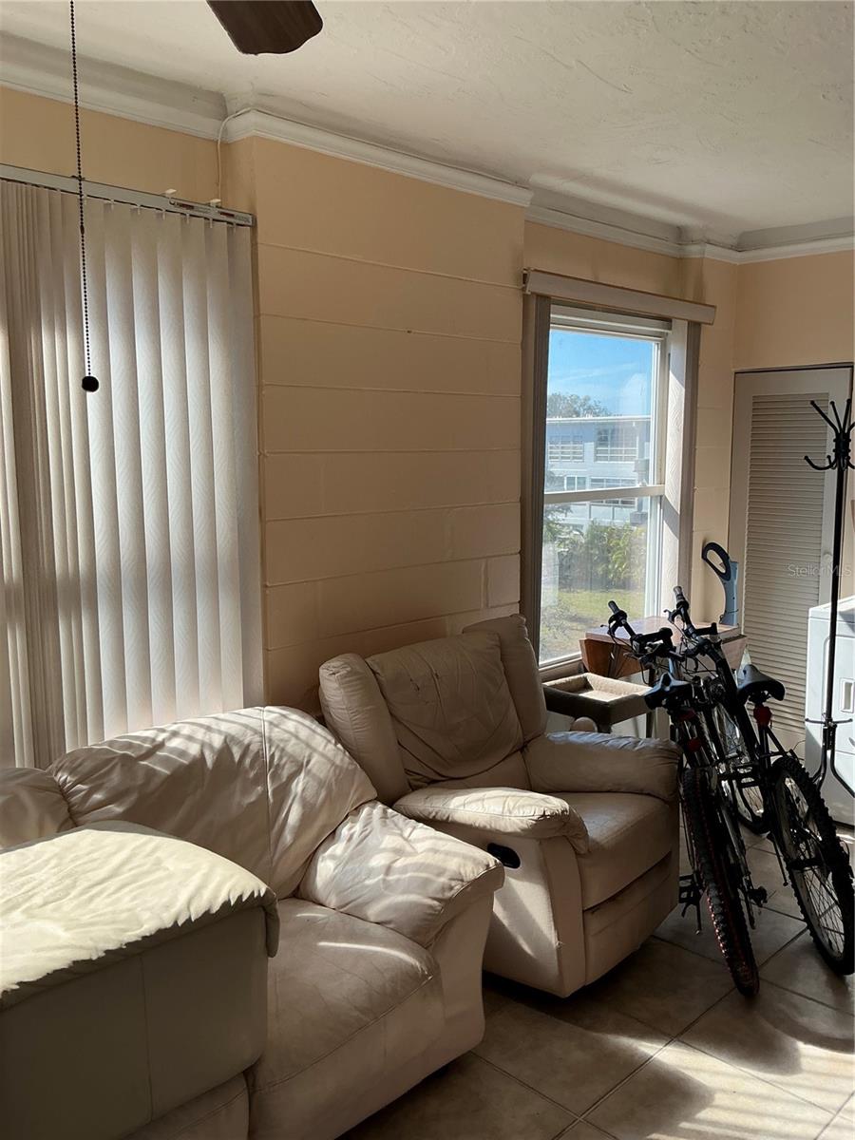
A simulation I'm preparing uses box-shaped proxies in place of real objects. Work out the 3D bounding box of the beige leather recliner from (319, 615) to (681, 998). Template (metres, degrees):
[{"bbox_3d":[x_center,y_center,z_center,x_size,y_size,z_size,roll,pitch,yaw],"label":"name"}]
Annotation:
[{"bbox_3d":[0.313,0.753,3.128,0.850,1.030,0.970,6,10,36],"label":"beige leather recliner"}]

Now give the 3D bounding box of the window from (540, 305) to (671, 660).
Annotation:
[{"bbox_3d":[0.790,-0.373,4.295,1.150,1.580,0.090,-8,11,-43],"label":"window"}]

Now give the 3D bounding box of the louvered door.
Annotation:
[{"bbox_3d":[1.777,0.029,4.629,0.050,2.020,0.600,-8,11,-43],"label":"louvered door"}]

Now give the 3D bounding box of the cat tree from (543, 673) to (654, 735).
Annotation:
[{"bbox_3d":[0.716,0.818,3.948,0.420,0.670,0.420,-8,11,-43],"label":"cat tree"}]

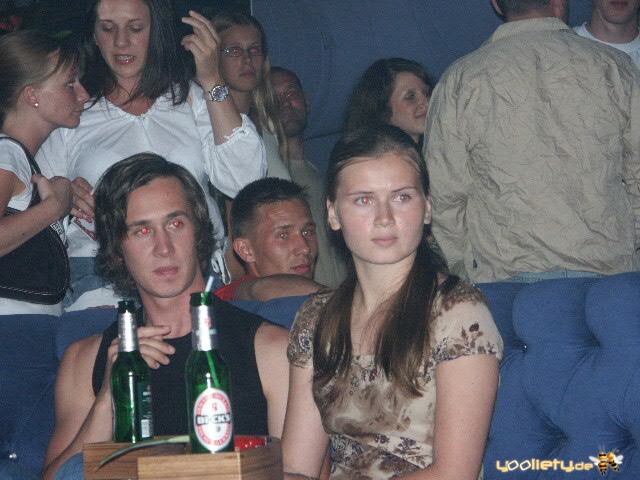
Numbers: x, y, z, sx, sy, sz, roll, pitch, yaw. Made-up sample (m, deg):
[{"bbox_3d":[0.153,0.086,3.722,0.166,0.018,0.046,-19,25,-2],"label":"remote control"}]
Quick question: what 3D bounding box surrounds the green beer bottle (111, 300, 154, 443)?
[{"bbox_3d":[-0.294,0.209,4.080,0.061,0.229,0.061,-3,-2,0],"label":"green beer bottle"}]

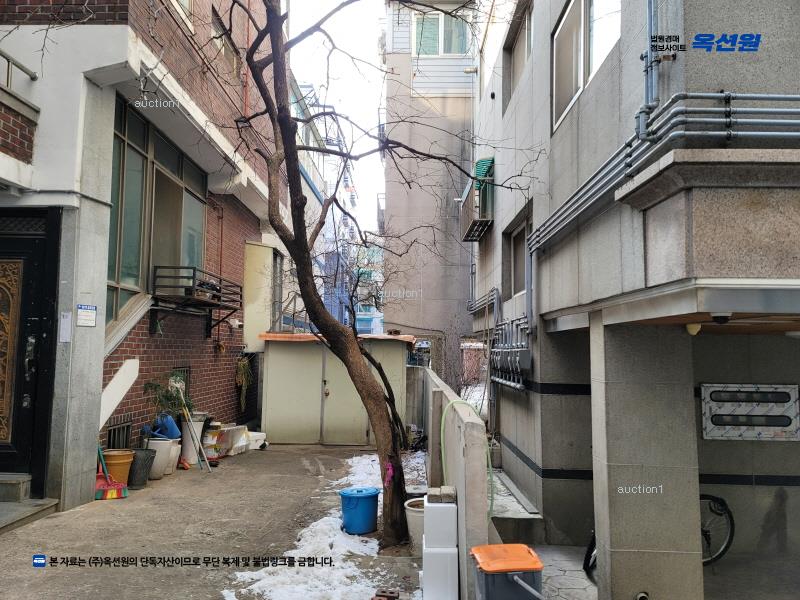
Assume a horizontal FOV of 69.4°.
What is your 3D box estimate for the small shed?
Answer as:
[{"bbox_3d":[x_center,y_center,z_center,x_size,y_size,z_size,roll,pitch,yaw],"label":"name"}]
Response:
[{"bbox_3d":[-0.926,1.408,9.371,2.276,1.661,1.600,0,-5,1],"label":"small shed"}]

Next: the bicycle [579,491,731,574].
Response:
[{"bbox_3d":[2.297,1.948,5.222,1.700,1.000,0.600,2,-5,-11],"label":"bicycle"}]

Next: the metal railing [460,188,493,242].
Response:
[{"bbox_3d":[1.335,-1.490,10.060,0.340,0.631,1.800,0,-5,1],"label":"metal railing"}]

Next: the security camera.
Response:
[{"bbox_3d":[1.590,0.094,2.858,0.108,0.065,0.108,0,-5,1],"label":"security camera"}]

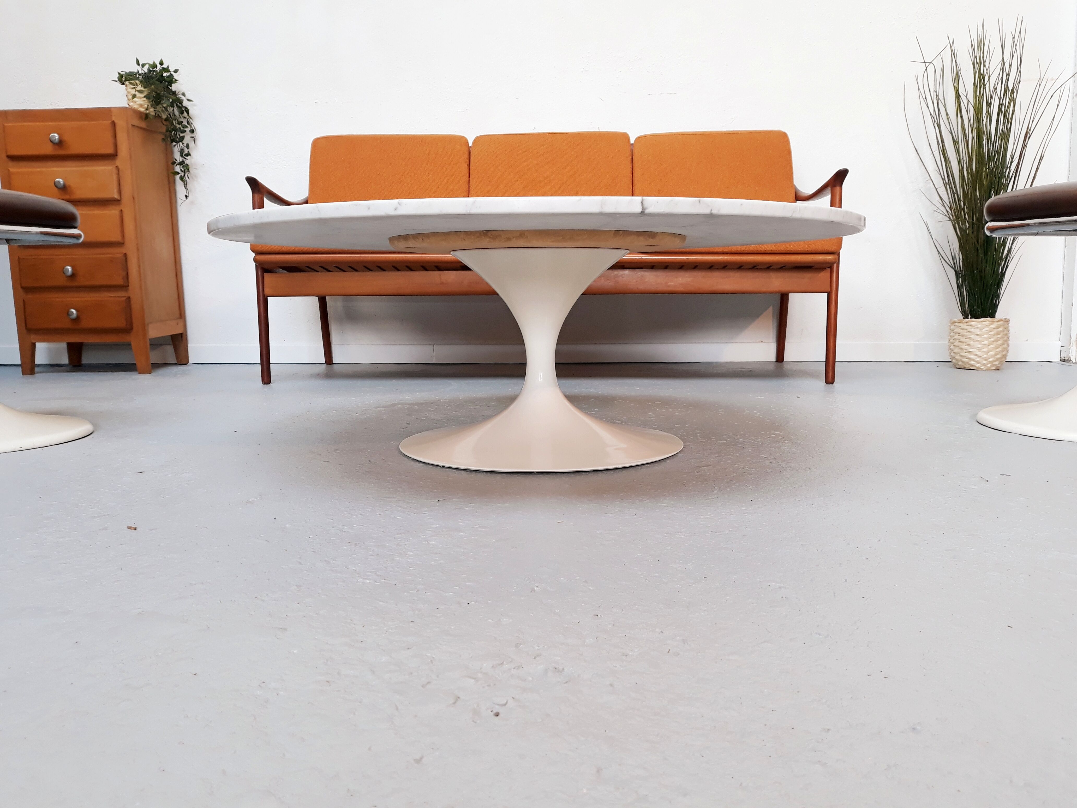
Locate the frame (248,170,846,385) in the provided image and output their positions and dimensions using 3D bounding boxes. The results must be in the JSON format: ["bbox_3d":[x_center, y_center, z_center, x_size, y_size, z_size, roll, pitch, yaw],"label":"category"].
[{"bbox_3d":[0.029,-0.464,2.774,1.726,0.726,0.729,0,8,3],"label":"frame"}]

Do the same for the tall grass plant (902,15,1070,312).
[{"bbox_3d":[1.511,-0.767,2.797,0.557,0.974,0.507,0,8,3],"label":"tall grass plant"}]

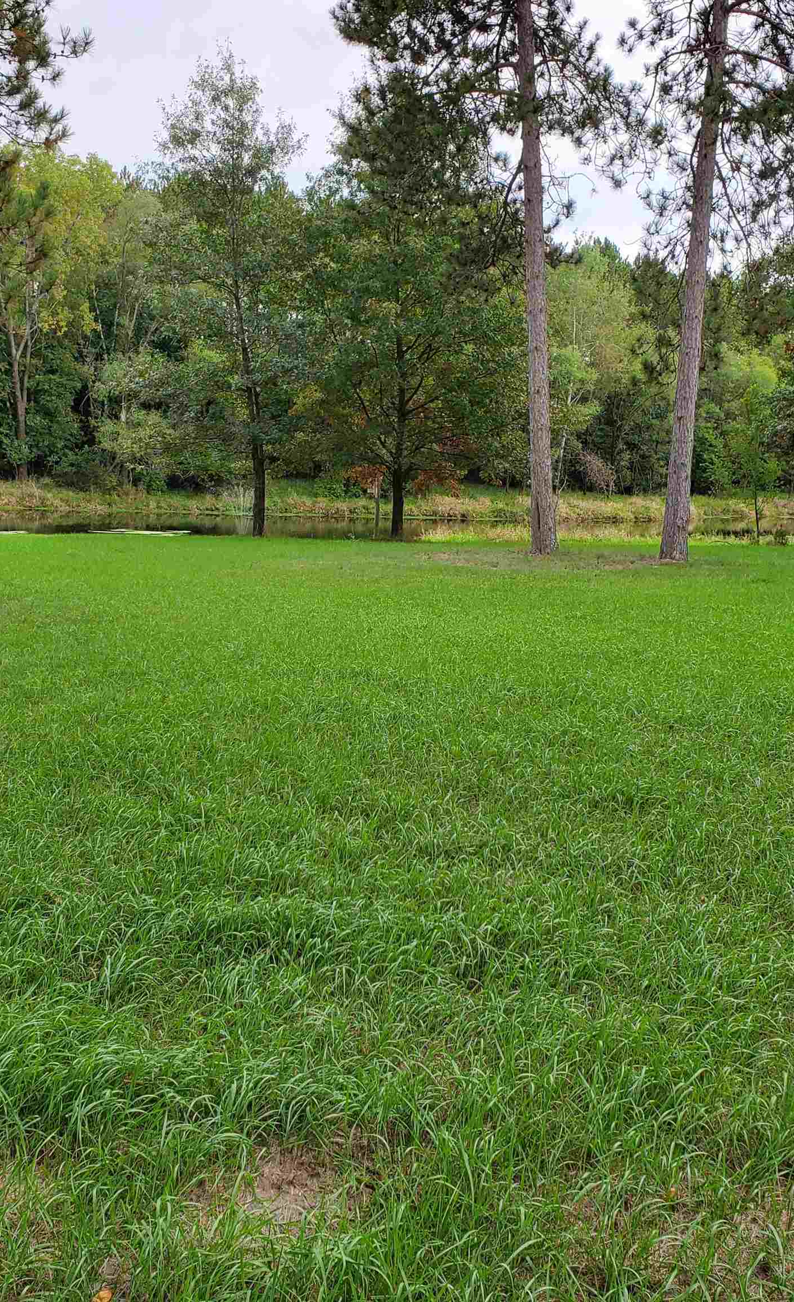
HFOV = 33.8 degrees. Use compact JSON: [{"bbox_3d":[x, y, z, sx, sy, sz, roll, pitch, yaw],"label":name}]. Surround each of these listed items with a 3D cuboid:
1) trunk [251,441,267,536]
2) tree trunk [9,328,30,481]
[{"bbox_3d":[-3.273,-3.869,31.000,0.360,2.200,0.350,0,8,0],"label":"trunk"},{"bbox_3d":[-17.350,-11.327,60.000,0.850,6.900,0.700,0,8,0],"label":"tree trunk"}]

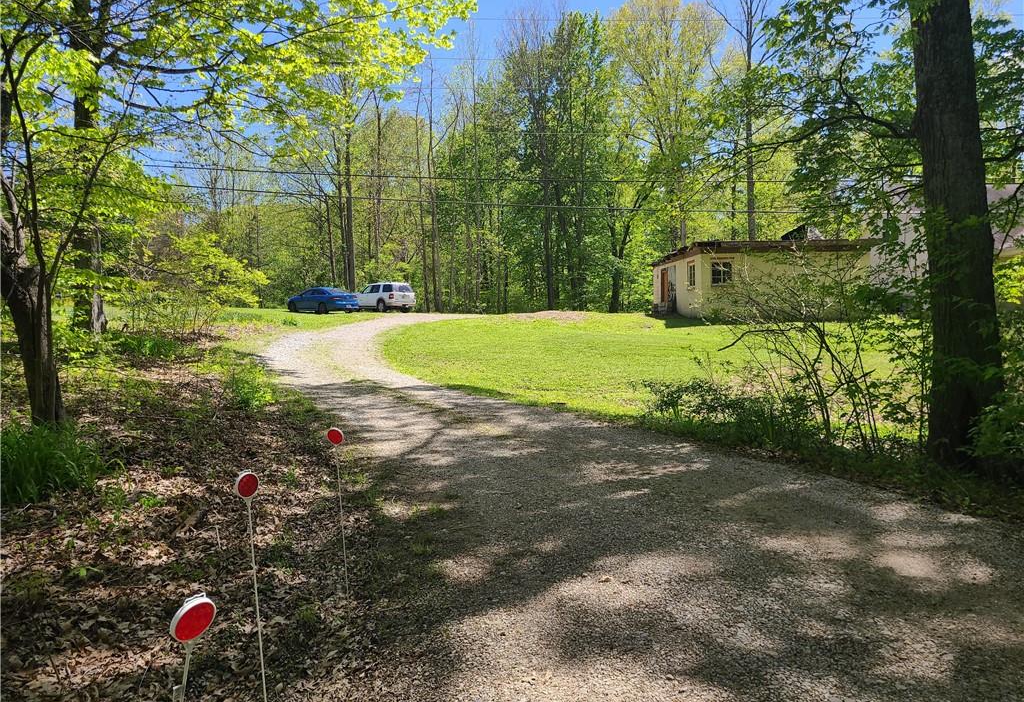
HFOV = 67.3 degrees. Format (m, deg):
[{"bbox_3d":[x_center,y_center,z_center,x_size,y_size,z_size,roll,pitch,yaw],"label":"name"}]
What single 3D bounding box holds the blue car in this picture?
[{"bbox_3d":[-10.829,-2.872,44.000,4.870,1.480,1.870,2,5,39],"label":"blue car"}]

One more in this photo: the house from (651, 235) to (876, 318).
[{"bbox_3d":[11.499,-3.352,36.990,7.800,3.300,8.200,-1,4,-3],"label":"house"}]

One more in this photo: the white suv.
[{"bbox_3d":[-8.014,-3.244,47.800,1.900,1.830,4.910,-4,5,-39],"label":"white suv"}]

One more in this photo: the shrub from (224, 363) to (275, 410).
[{"bbox_3d":[-3.208,0.434,9.400,0.570,0.520,0.530,-1,4,0],"label":"shrub"}]

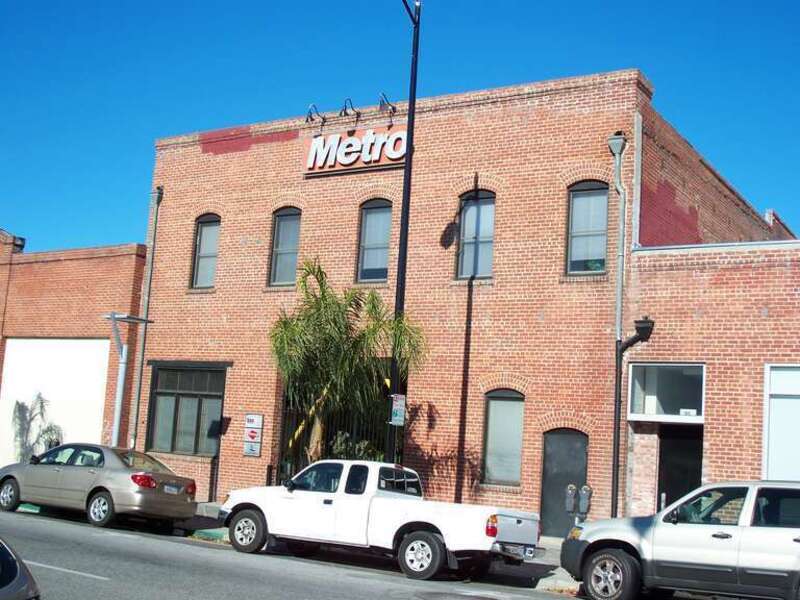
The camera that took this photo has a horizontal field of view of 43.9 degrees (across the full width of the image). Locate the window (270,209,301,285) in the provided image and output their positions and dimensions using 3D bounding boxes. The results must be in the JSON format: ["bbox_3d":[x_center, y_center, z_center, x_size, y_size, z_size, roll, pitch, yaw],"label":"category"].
[{"bbox_3d":[-2.649,-1.242,23.199,0.834,1.851,0.150,-1,-9,32],"label":"window"}]

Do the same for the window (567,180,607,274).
[{"bbox_3d":[3.680,-1.420,19.421,0.825,1.883,0.150,-1,-9,32],"label":"window"}]

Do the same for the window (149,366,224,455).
[{"bbox_3d":[-5.179,2.674,24.061,2.443,2.080,0.150,-1,-9,32],"label":"window"}]

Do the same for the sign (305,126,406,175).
[{"bbox_3d":[-1.077,-3.384,22.570,2.945,0.993,0.200,-1,-9,32],"label":"sign"}]

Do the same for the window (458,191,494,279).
[{"bbox_3d":[1.603,-1.372,20.733,0.843,1.883,0.150,-1,-9,32],"label":"window"}]

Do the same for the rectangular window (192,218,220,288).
[{"bbox_3d":[-4.818,-1.222,24.788,0.843,1.883,0.150,-1,-9,32],"label":"rectangular window"}]

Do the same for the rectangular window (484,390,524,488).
[{"bbox_3d":[2.052,2.676,19.512,0.850,1.858,0.150,-1,-9,32],"label":"rectangular window"}]

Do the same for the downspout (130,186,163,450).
[{"bbox_3d":[-6.427,0.909,24.967,0.240,7.718,0.220,-1,-9,32],"label":"downspout"}]

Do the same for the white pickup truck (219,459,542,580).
[{"bbox_3d":[-0.379,3.246,15.080,5.120,1.570,1.700,-1,-14,32],"label":"white pickup truck"}]

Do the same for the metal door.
[{"bbox_3d":[3.091,3.419,18.671,0.908,2.025,0.120,-1,-9,32],"label":"metal door"}]

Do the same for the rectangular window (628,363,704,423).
[{"bbox_3d":[4.802,1.675,17.901,1.372,1.035,0.130,-1,-9,32],"label":"rectangular window"}]

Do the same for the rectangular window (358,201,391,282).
[{"bbox_3d":[-0.557,-1.321,22.097,0.843,1.883,0.150,-1,-9,32],"label":"rectangular window"}]

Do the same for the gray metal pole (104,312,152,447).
[{"bbox_3d":[-5.811,2.318,20.287,0.620,4.080,0.750,-1,-9,32],"label":"gray metal pole"}]

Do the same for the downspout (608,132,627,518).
[{"bbox_3d":[4.001,0.730,18.616,0.373,8.011,0.240,-1,-9,32],"label":"downspout"}]

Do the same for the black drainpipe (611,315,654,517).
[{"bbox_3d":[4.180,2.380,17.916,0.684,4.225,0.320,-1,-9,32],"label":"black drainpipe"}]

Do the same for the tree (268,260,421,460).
[{"bbox_3d":[-1.031,1.753,17.223,2.760,4.883,2.700,-1,-9,32],"label":"tree"}]

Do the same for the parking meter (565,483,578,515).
[{"bbox_3d":[2.548,2.946,14.744,0.160,0.468,0.130,-1,-9,32],"label":"parking meter"}]

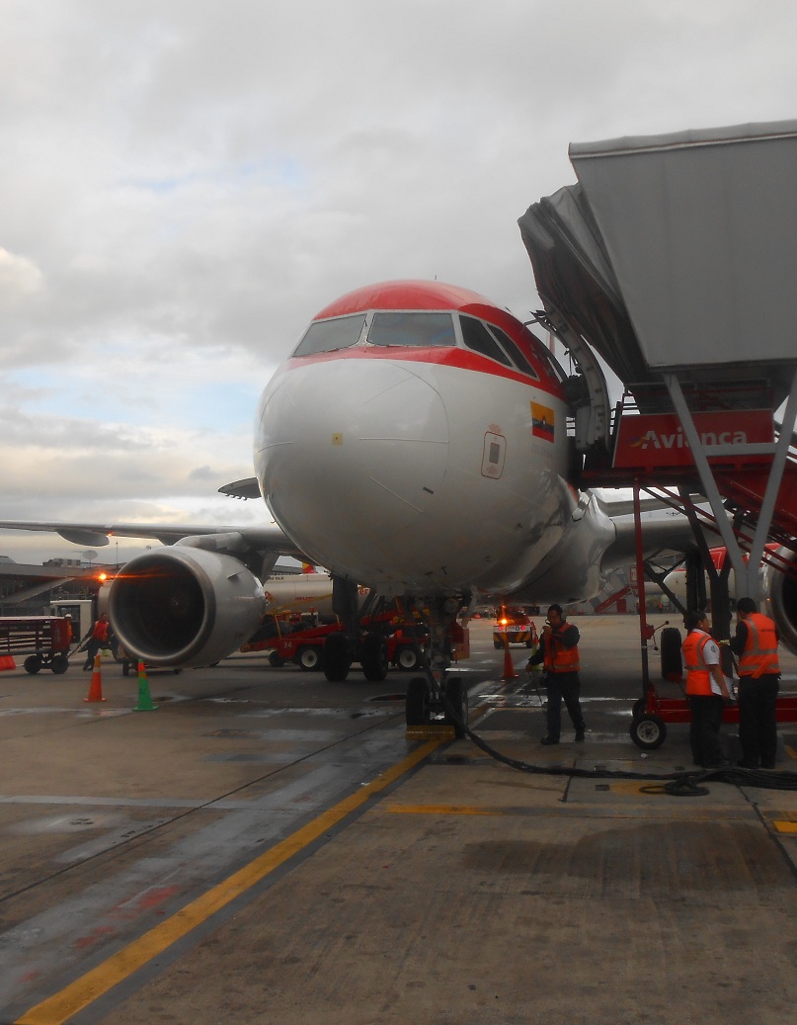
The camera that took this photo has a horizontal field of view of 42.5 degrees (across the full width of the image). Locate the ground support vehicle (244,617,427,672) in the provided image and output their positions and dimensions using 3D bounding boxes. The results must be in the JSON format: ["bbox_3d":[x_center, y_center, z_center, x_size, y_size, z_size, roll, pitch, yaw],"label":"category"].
[{"bbox_3d":[-1.338,3.609,29.335,5.700,1.700,1.900,-2,-6,12],"label":"ground support vehicle"}]

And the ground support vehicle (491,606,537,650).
[{"bbox_3d":[5.144,4.970,44.350,1.750,1.700,4.200,-2,-6,11],"label":"ground support vehicle"}]

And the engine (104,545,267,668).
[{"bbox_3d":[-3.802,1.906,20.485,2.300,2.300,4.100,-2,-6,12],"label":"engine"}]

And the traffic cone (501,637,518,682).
[{"bbox_3d":[2.548,3.407,23.654,0.400,0.900,0.400,-1,-6,0],"label":"traffic cone"}]

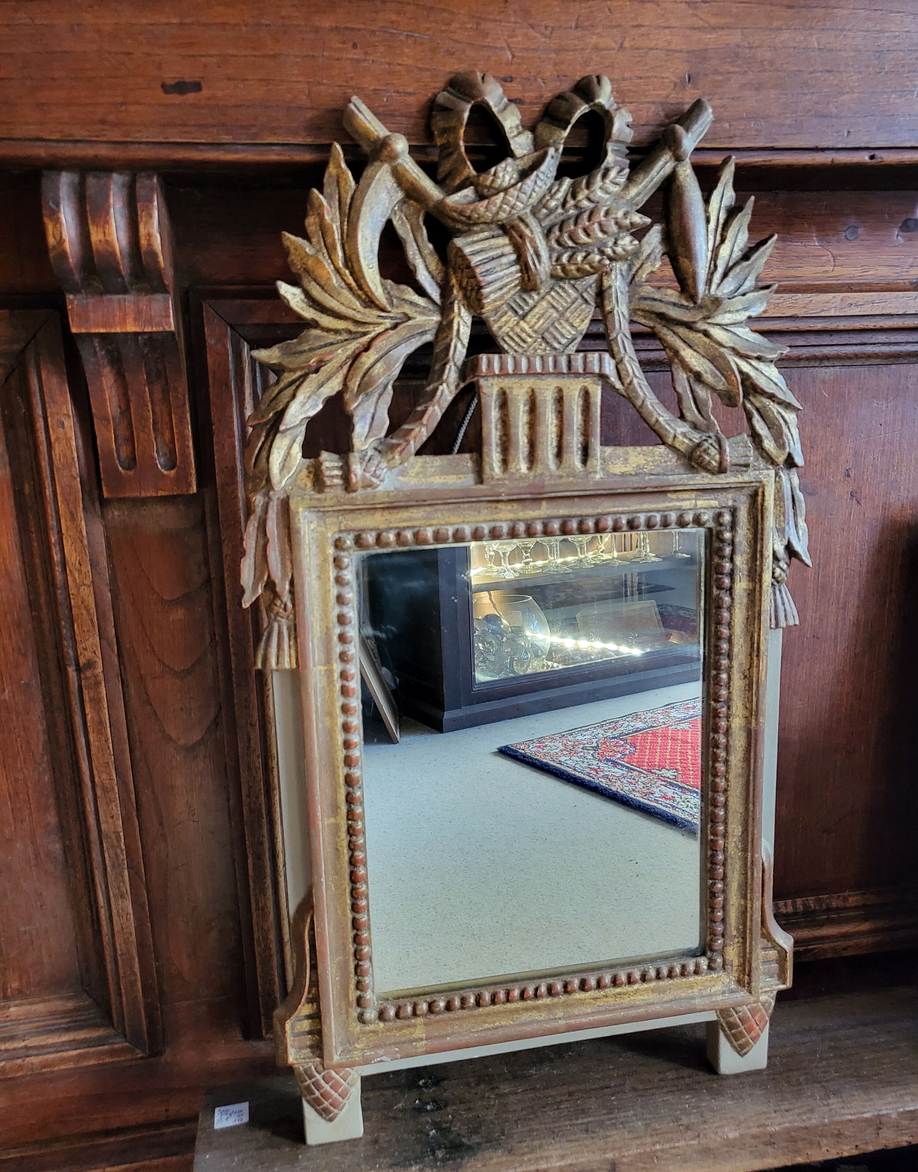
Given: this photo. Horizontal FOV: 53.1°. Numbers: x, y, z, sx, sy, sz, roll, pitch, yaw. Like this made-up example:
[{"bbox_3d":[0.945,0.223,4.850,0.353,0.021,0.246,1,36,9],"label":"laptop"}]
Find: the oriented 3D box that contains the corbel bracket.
[{"bbox_3d":[-0.206,-0.148,0.573,0.061,0.193,0.066,-3,15,-9],"label":"corbel bracket"}]

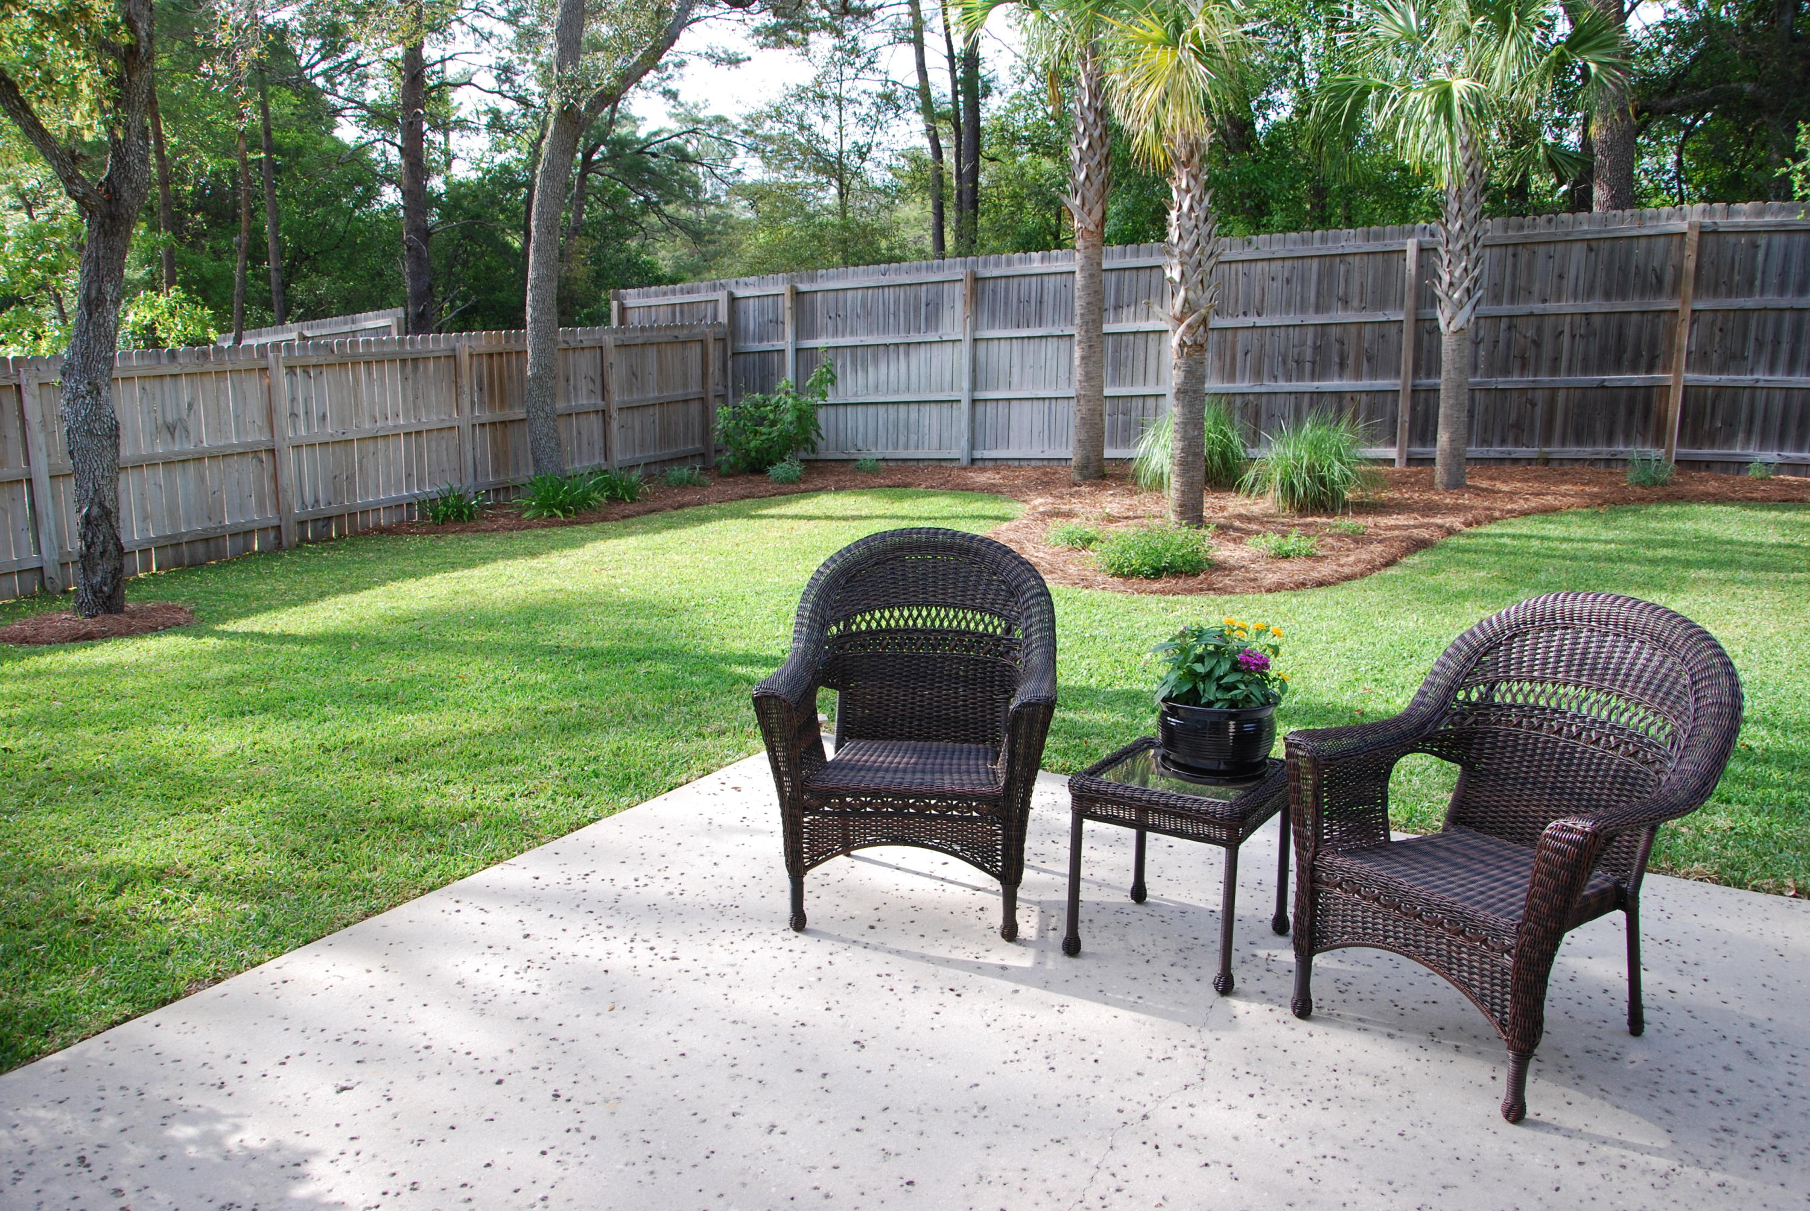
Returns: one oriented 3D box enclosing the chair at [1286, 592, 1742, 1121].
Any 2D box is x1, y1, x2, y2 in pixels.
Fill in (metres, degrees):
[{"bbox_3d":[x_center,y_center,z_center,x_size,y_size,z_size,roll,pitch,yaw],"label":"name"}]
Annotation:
[{"bbox_3d":[1.299,0.450,2.902,0.718,0.946,0.746,-6,12,-32],"label":"chair"}]

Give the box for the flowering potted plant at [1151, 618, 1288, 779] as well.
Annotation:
[{"bbox_3d":[0.771,0.225,3.330,0.333,0.375,0.323,0,10,0],"label":"flowering potted plant"}]

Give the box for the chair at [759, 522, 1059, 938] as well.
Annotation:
[{"bbox_3d":[0.024,0.304,3.641,0.746,0.946,0.718,1,11,5],"label":"chair"}]

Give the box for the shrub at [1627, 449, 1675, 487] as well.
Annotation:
[{"bbox_3d":[6.421,-1.186,11.700,0.414,0.317,0.414,0,10,0],"label":"shrub"}]

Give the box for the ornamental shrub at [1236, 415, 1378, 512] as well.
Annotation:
[{"bbox_3d":[3.339,-1.177,11.200,1.177,0.788,1.177,0,10,0],"label":"ornamental shrub"}]

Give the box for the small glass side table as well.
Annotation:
[{"bbox_3d":[0.679,0.625,3.328,0.428,0.444,0.428,7,13,33],"label":"small glass side table"}]

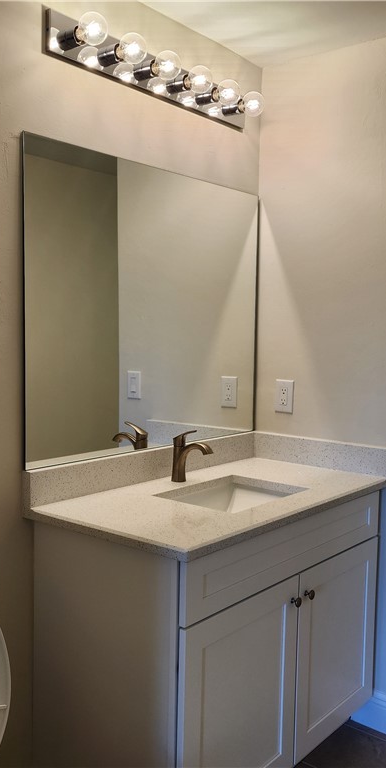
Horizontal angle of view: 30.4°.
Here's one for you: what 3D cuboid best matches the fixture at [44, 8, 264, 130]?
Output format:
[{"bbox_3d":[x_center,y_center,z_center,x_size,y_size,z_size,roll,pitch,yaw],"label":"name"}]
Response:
[{"bbox_3d":[-0.049,-0.958,2.192,0.155,0.125,0.915,5,6,40],"label":"fixture"}]

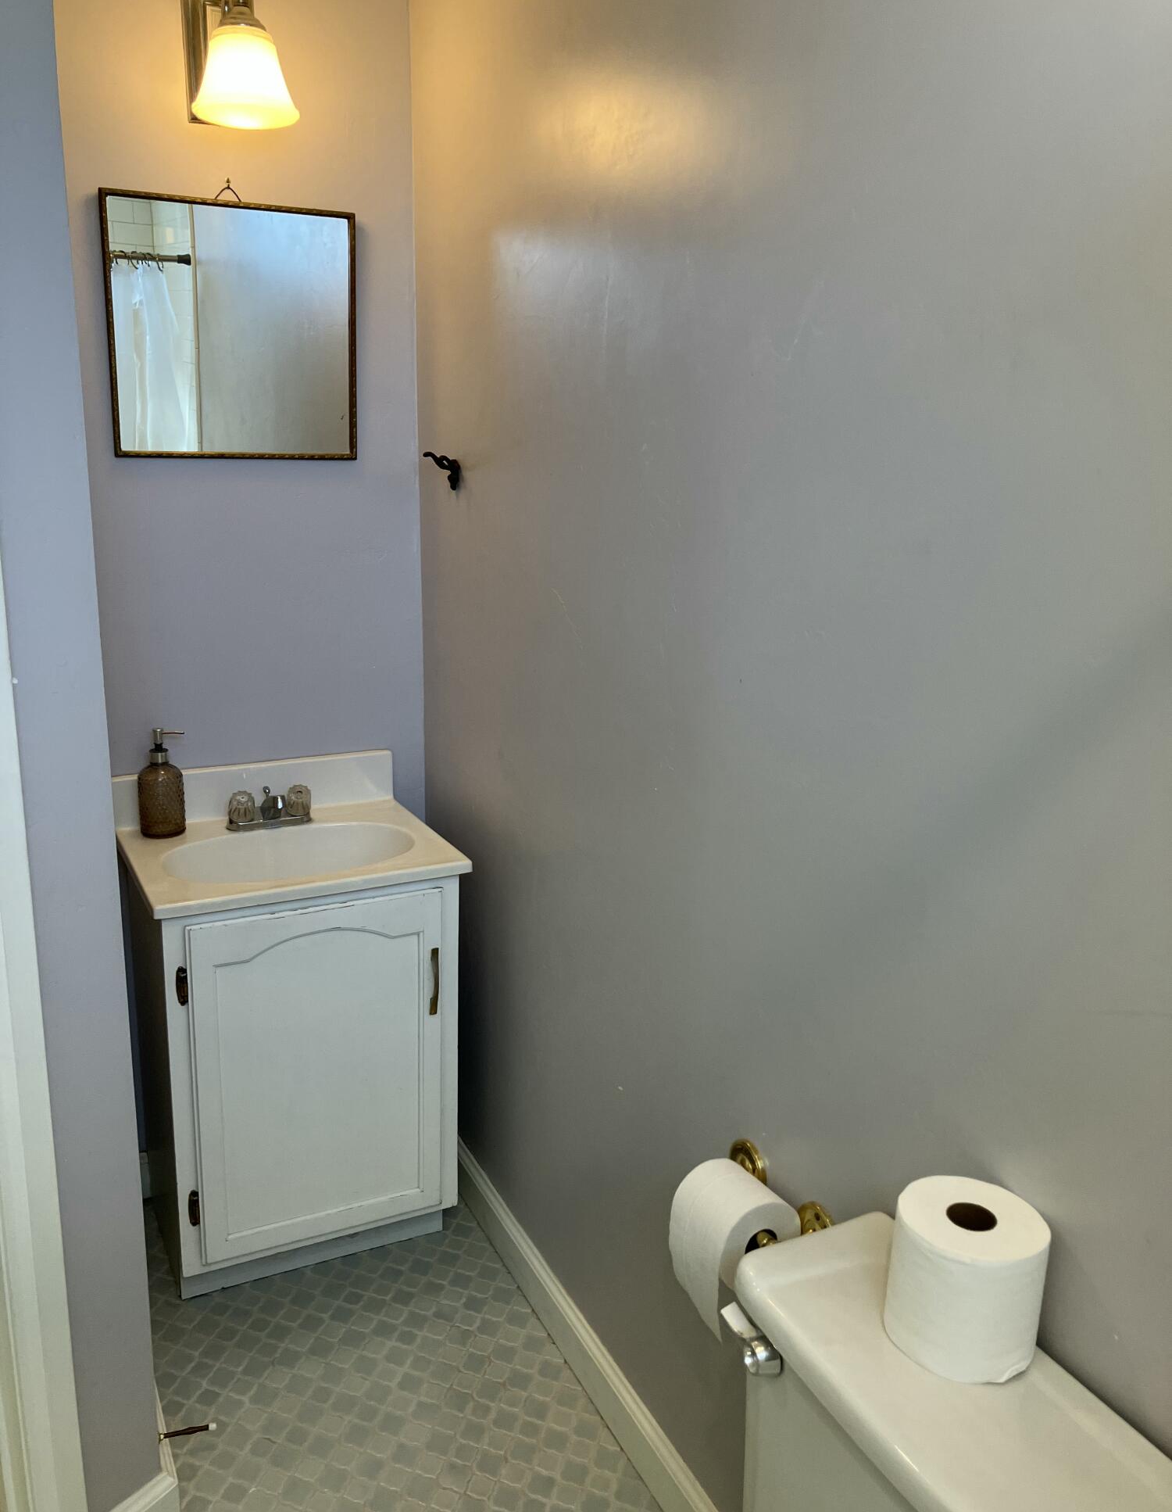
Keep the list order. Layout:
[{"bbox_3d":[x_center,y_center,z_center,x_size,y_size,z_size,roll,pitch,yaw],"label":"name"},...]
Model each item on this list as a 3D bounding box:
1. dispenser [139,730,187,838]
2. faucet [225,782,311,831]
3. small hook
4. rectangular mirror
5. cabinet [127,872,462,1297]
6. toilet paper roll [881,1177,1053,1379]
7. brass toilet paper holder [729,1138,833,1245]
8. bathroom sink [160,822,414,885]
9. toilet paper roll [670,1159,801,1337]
[{"bbox_3d":[-0.732,0.043,2.175,0.078,0.188,0.076,-1,15,-9],"label":"dispenser"},{"bbox_3d":[-0.554,0.093,2.234,0.152,0.068,0.125,-6,16,-27],"label":"faucet"},{"bbox_3d":[-0.244,-0.468,2.092,0.060,0.064,0.025,-5,16,-25],"label":"small hook"},{"bbox_3d":[-0.578,-0.700,2.098,0.407,0.412,0.022,-6,19,-27],"label":"rectangular mirror"},{"bbox_3d":[-0.520,0.507,2.253,0.481,0.704,0.395,-6,16,-27],"label":"cabinet"},{"bbox_3d":[0.309,0.420,1.025,0.119,0.105,0.119,1,14,0],"label":"toilet paper roll"},{"bbox_3d":[0.182,0.502,1.381,0.082,0.068,0.200,-5,16,-25],"label":"brass toilet paper holder"},{"bbox_3d":[-0.501,0.221,2.141,0.420,0.130,0.295,-6,16,-27],"label":"bathroom sink"},{"bbox_3d":[0.162,0.514,1.374,0.107,0.122,0.099,-5,16,-25],"label":"toilet paper roll"}]

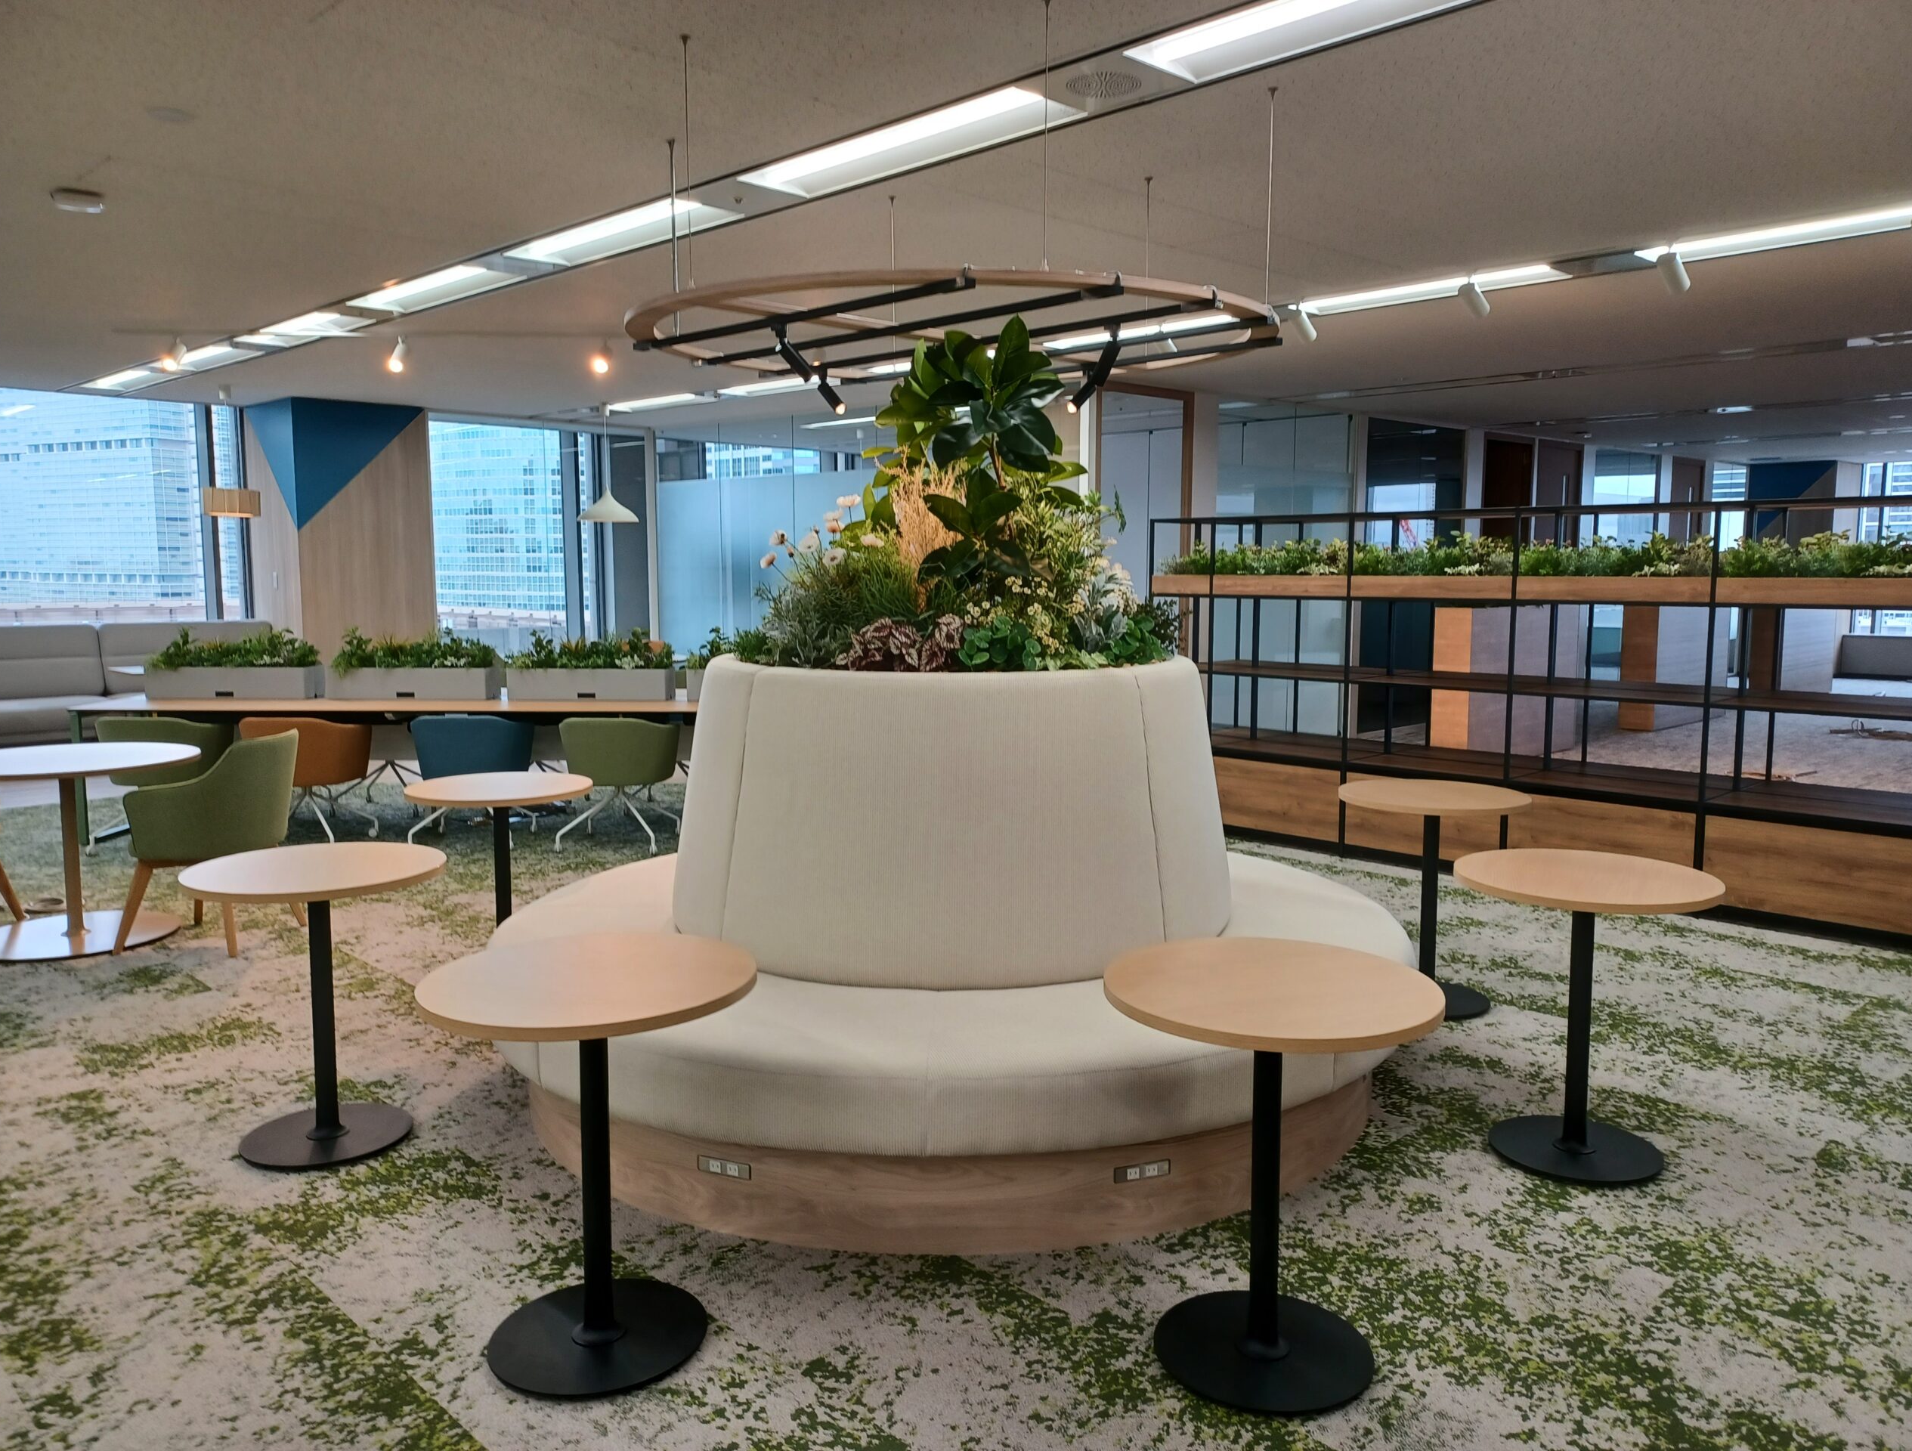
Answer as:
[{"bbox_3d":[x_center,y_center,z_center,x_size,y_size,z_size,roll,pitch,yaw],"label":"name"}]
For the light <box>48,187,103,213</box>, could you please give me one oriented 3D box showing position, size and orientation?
[{"bbox_3d":[-2.978,-1.773,4.737,0.165,0.045,0.165,6,9,44],"label":"light"}]

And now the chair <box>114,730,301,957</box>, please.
[{"bbox_3d":[-2.881,0.438,5.425,0.600,0.810,0.580,1,7,5],"label":"chair"}]

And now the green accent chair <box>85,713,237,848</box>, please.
[{"bbox_3d":[-4.071,0.269,7.328,0.600,0.710,0.570,0,6,0],"label":"green accent chair"}]

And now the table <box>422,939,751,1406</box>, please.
[{"bbox_3d":[-0.675,0.813,2.620,0.606,0.710,0.606,0,6,0],"label":"table"}]

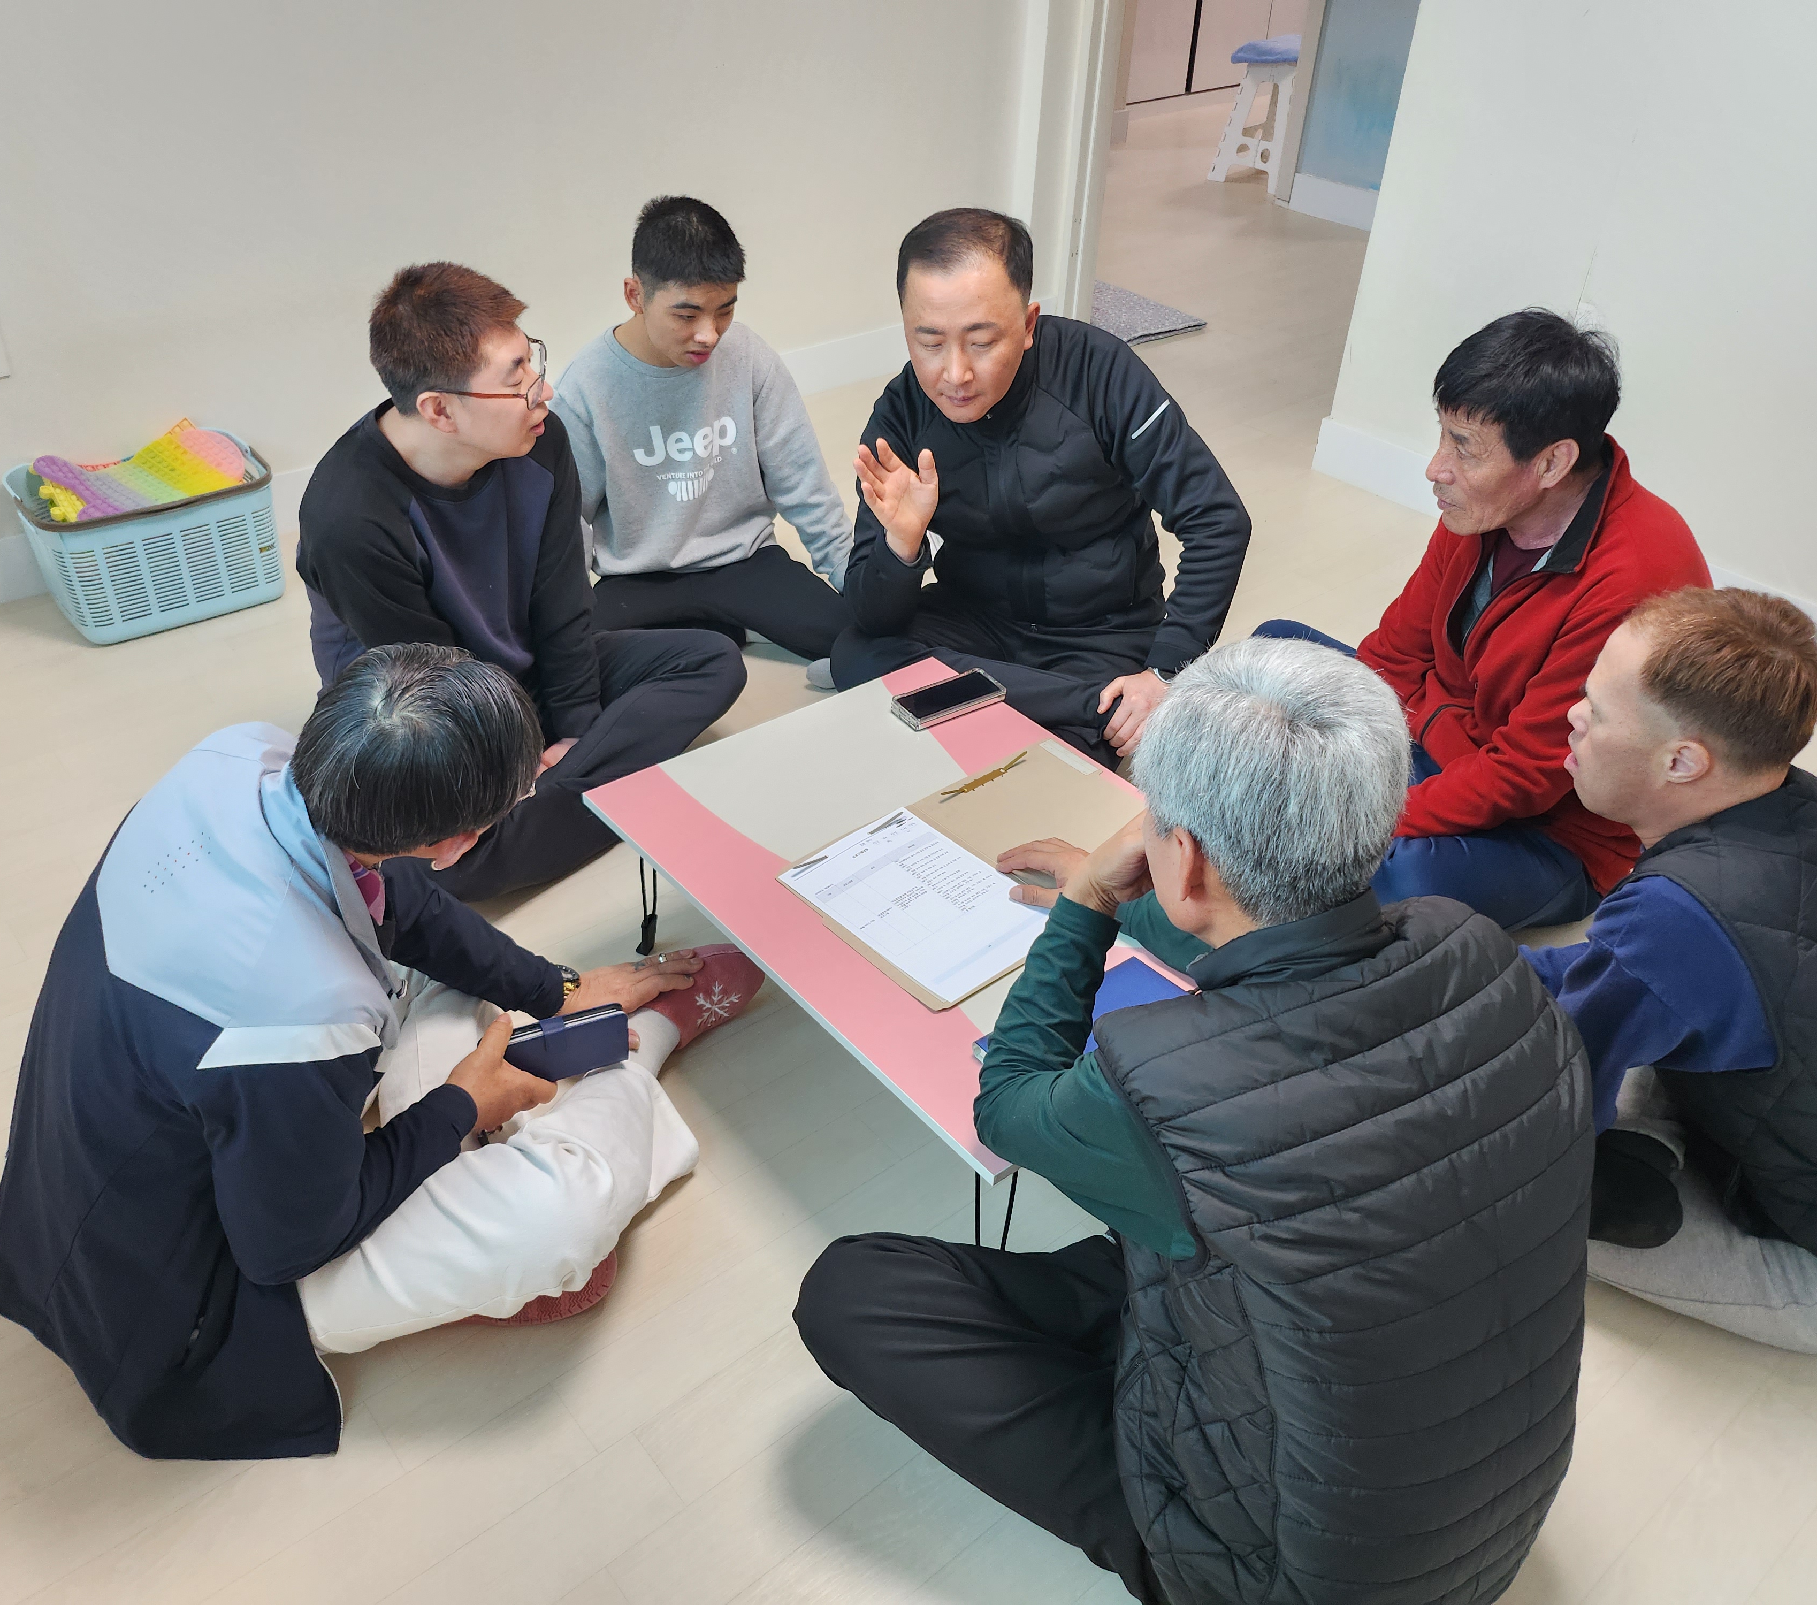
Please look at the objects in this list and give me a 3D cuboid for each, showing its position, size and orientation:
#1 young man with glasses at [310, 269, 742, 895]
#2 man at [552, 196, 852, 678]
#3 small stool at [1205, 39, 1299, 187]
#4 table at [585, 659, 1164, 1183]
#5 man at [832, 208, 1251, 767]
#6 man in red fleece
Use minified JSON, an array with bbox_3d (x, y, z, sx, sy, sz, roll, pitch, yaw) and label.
[{"bbox_3d":[-0.683,-0.386,2.181,0.680,0.820,0.760,25,41,27],"label":"young man with glasses"},{"bbox_3d":[-0.432,-0.620,2.522,0.640,0.820,0.640,-12,39,-20],"label":"man"},{"bbox_3d":[1.388,-2.672,5.782,0.310,0.480,0.300,14,37,14],"label":"small stool"},{"bbox_3d":[0.059,0.170,1.947,0.605,0.258,0.800,-25,44,-33],"label":"table"},{"bbox_3d":[0.238,-0.519,2.408,0.740,0.850,0.660,9,36,9],"label":"man"},{"bbox_3d":[0.819,-0.340,2.211,0.640,0.840,0.820,-12,38,-20],"label":"man in red fleece"}]

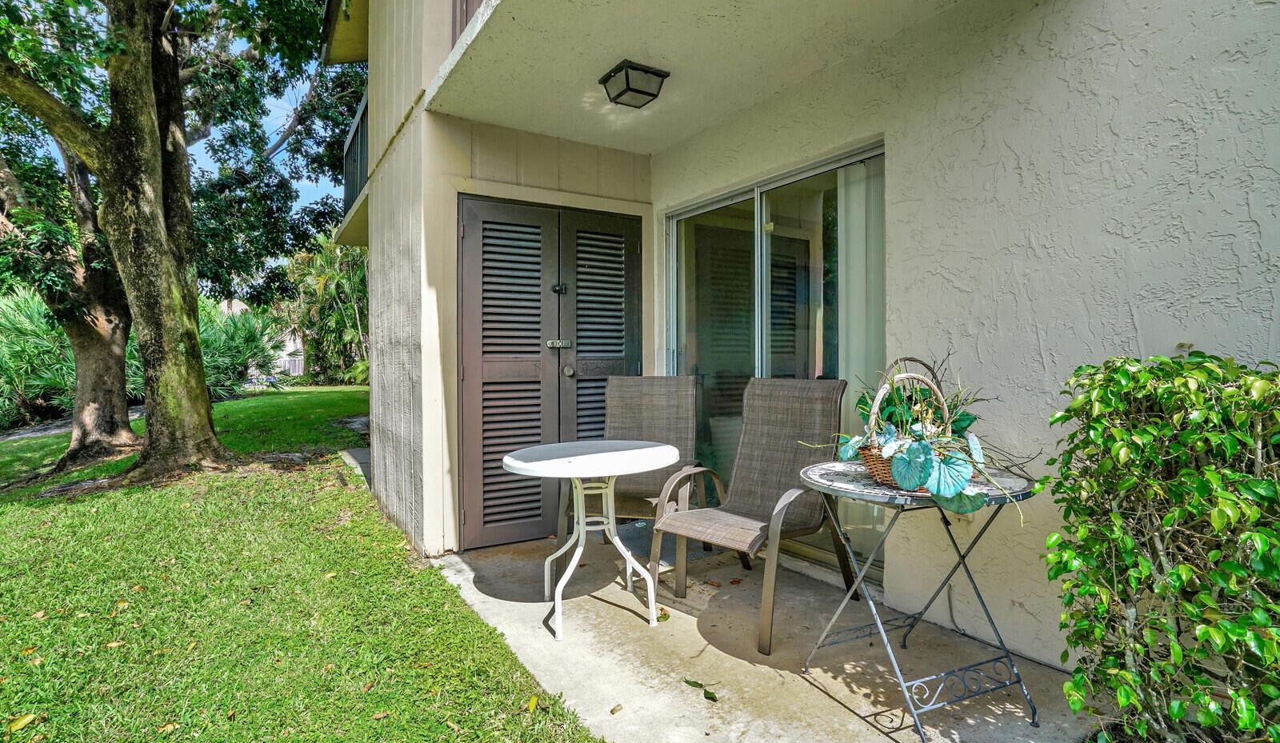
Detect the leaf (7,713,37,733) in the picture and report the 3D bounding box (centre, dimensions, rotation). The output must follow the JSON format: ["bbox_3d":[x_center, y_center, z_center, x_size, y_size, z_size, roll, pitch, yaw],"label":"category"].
[{"bbox_3d":[-1.851,1.048,1.704,0.036,0.018,0.080,0,1,0],"label":"leaf"}]

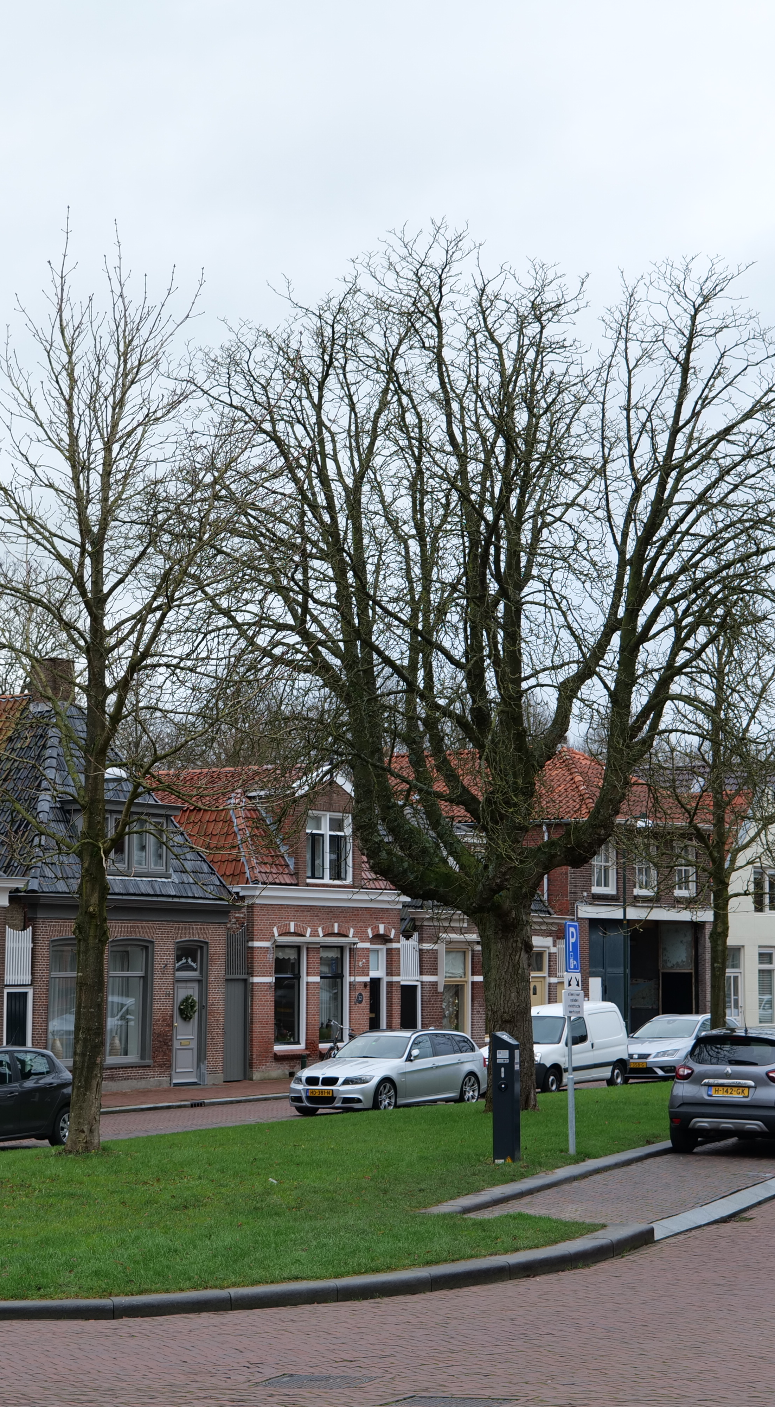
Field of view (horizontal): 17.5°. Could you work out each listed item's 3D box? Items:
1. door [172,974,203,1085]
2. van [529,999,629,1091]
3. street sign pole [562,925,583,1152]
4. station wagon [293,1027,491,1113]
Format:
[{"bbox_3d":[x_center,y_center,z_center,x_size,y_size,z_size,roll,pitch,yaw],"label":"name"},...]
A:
[{"bbox_3d":[-3.943,6.482,49.903,0.120,2.150,0.980,-4,-7,34],"label":"door"},{"bbox_3d":[3.144,6.751,49.577,1.730,1.810,4.130,-3,-7,33],"label":"van"},{"bbox_3d":[2.190,3.951,29.756,0.090,2.752,0.550,-3,-6,30],"label":"street sign pole"},{"bbox_3d":[0.086,6.428,44.241,1.817,1.430,4.527,-3,-7,33],"label":"station wagon"}]

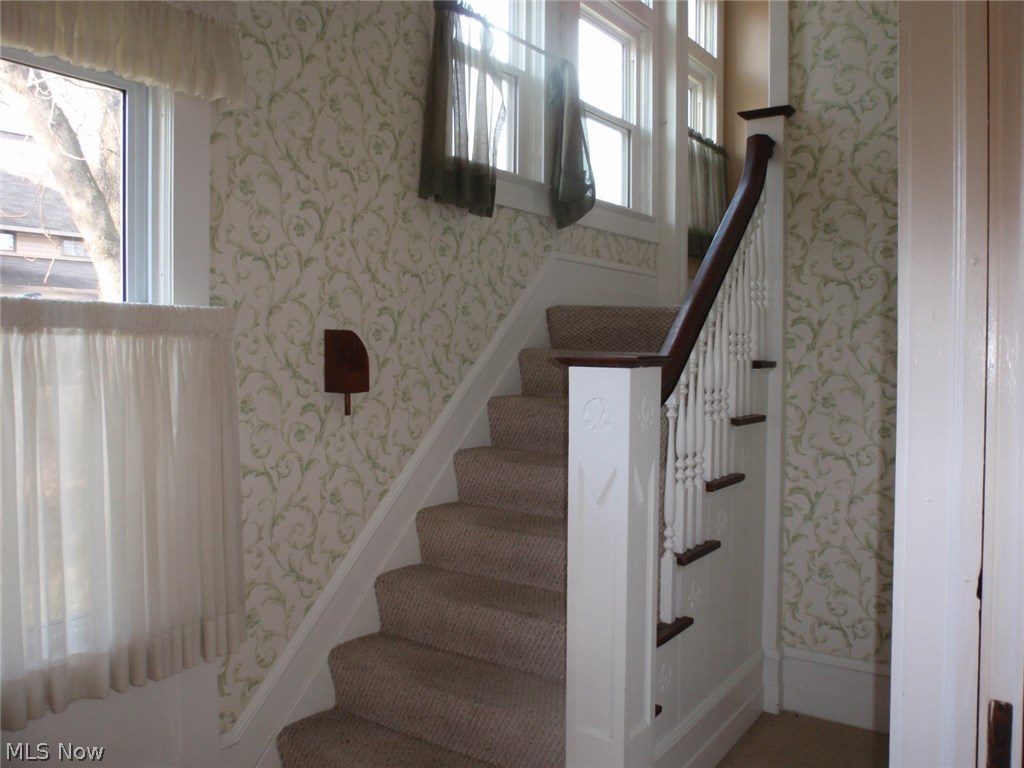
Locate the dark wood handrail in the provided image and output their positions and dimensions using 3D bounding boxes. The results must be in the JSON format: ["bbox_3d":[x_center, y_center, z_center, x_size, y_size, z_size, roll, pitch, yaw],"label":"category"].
[{"bbox_3d":[0.664,-0.422,2.726,0.071,0.139,1.426,2,45,35],"label":"dark wood handrail"}]

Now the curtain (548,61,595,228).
[{"bbox_3d":[0.274,-1.105,3.807,0.089,0.723,0.277,2,3,35],"label":"curtain"}]

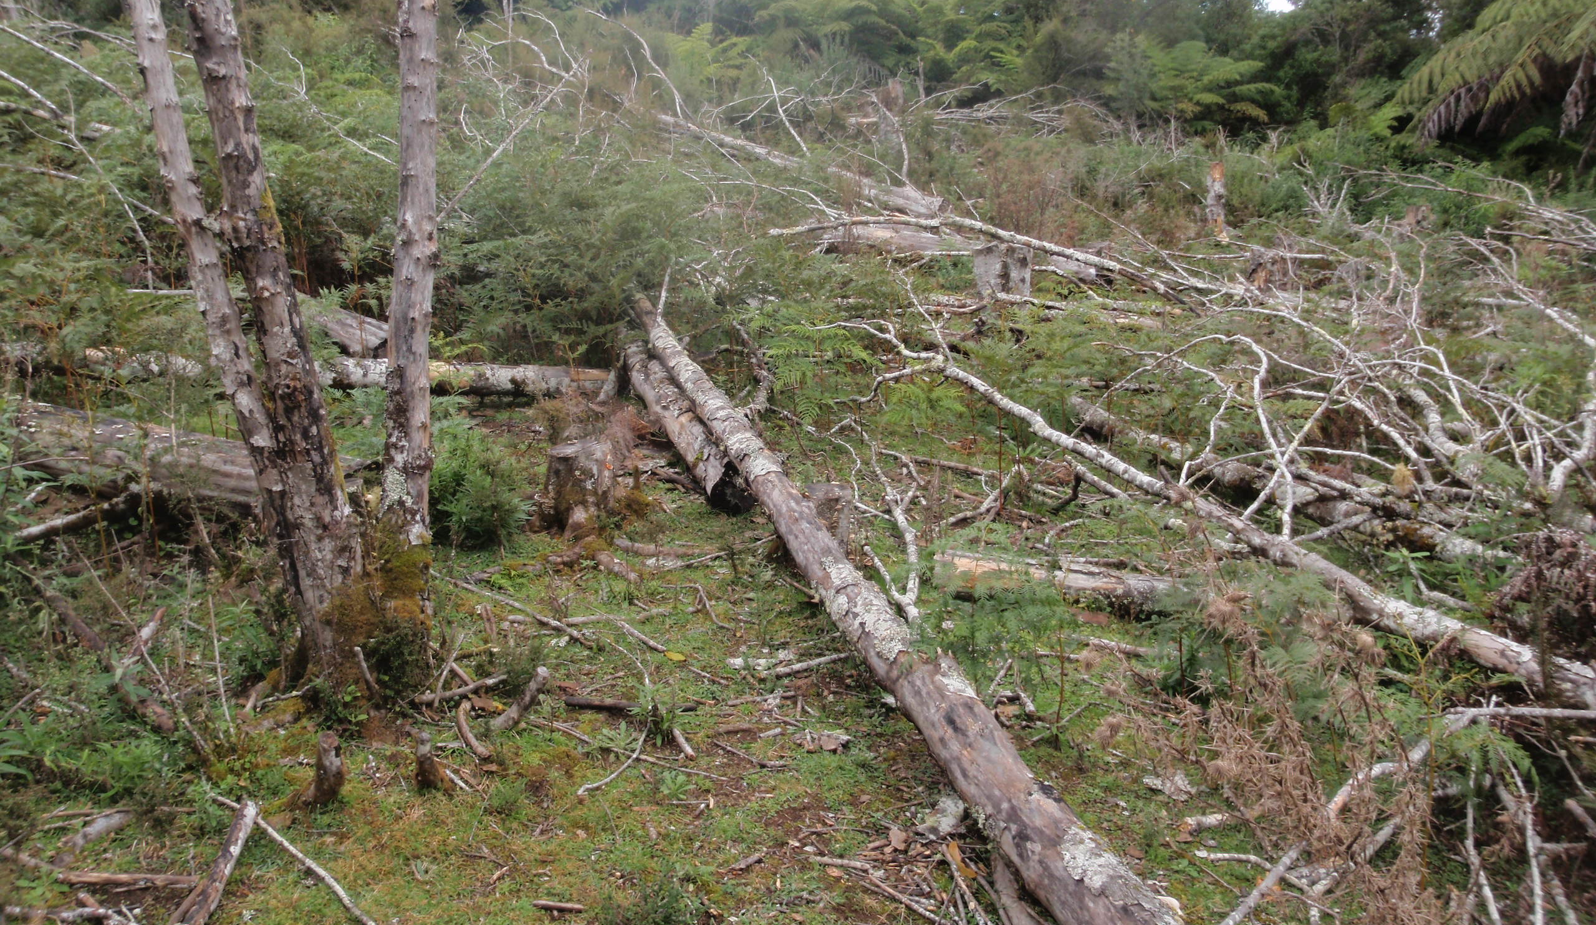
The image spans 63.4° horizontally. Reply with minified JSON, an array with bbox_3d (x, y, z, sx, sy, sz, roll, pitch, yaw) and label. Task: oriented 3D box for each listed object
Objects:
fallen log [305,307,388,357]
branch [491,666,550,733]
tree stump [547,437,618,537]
[{"bbox_3d":[-3.098,-0.937,8.825,0.220,0.210,1.126,-10,21,-39],"label":"fallen log"},{"bbox_3d":[-0.727,0.620,3.395,0.045,0.050,0.218,6,34,24],"label":"branch"},{"bbox_3d":[-0.838,0.089,4.993,0.265,0.350,0.260,-2,13,-9],"label":"tree stump"}]

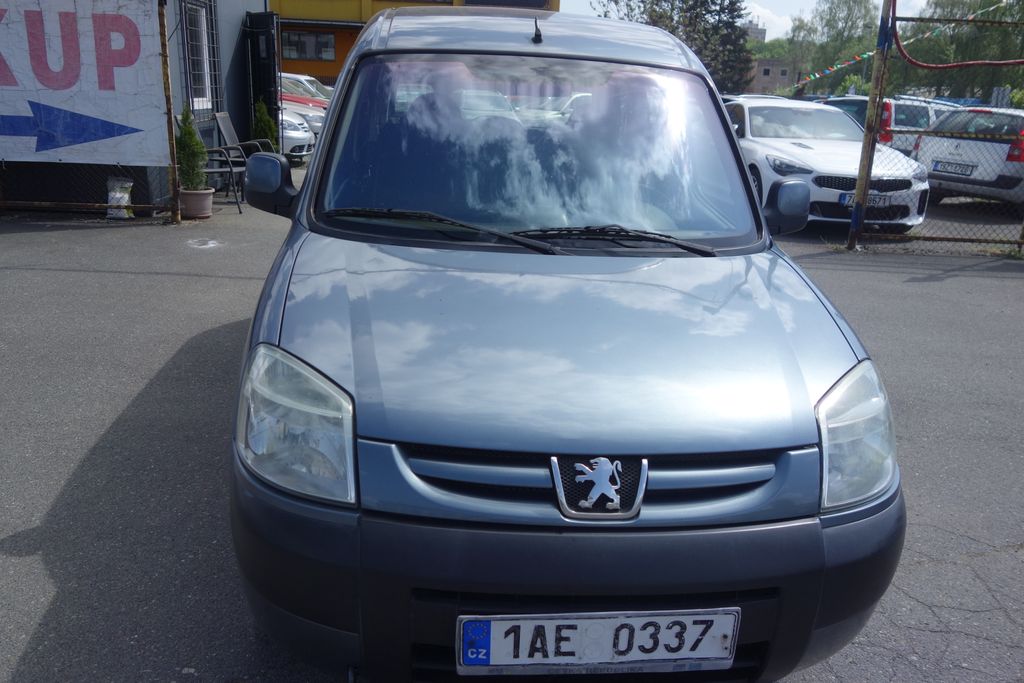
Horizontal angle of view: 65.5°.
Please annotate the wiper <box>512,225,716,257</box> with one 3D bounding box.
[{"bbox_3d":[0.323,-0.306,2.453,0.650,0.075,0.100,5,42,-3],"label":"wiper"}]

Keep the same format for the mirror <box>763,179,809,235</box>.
[{"bbox_3d":[0.957,-0.488,2.865,0.185,0.210,0.165,2,17,-5],"label":"mirror"}]

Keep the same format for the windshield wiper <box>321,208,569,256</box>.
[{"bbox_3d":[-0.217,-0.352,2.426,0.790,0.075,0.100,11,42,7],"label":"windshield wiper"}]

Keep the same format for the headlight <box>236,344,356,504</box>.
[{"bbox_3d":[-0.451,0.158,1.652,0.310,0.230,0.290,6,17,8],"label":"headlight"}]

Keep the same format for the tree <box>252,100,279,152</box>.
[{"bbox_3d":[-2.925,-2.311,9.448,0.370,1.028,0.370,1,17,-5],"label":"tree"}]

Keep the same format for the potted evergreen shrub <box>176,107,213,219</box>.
[{"bbox_3d":[-3.111,-1.778,7.847,0.350,1.032,0.350,1,17,-5],"label":"potted evergreen shrub"}]

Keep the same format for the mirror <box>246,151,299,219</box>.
[{"bbox_3d":[-0.799,-0.537,2.704,0.185,0.210,0.165,2,17,-5],"label":"mirror"}]

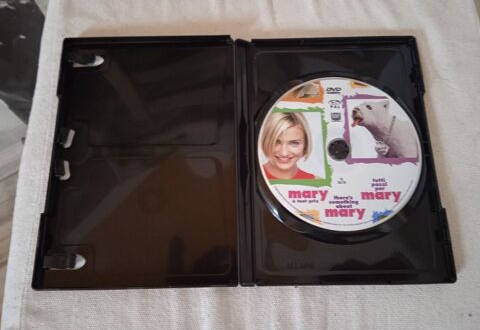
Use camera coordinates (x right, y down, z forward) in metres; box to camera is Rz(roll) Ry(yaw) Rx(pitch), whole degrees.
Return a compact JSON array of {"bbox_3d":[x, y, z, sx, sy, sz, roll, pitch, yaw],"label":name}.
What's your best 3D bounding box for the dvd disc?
[{"bbox_3d":[0.073,-0.011,0.287,0.120,0.001,0.120,0,73,1],"label":"dvd disc"}]

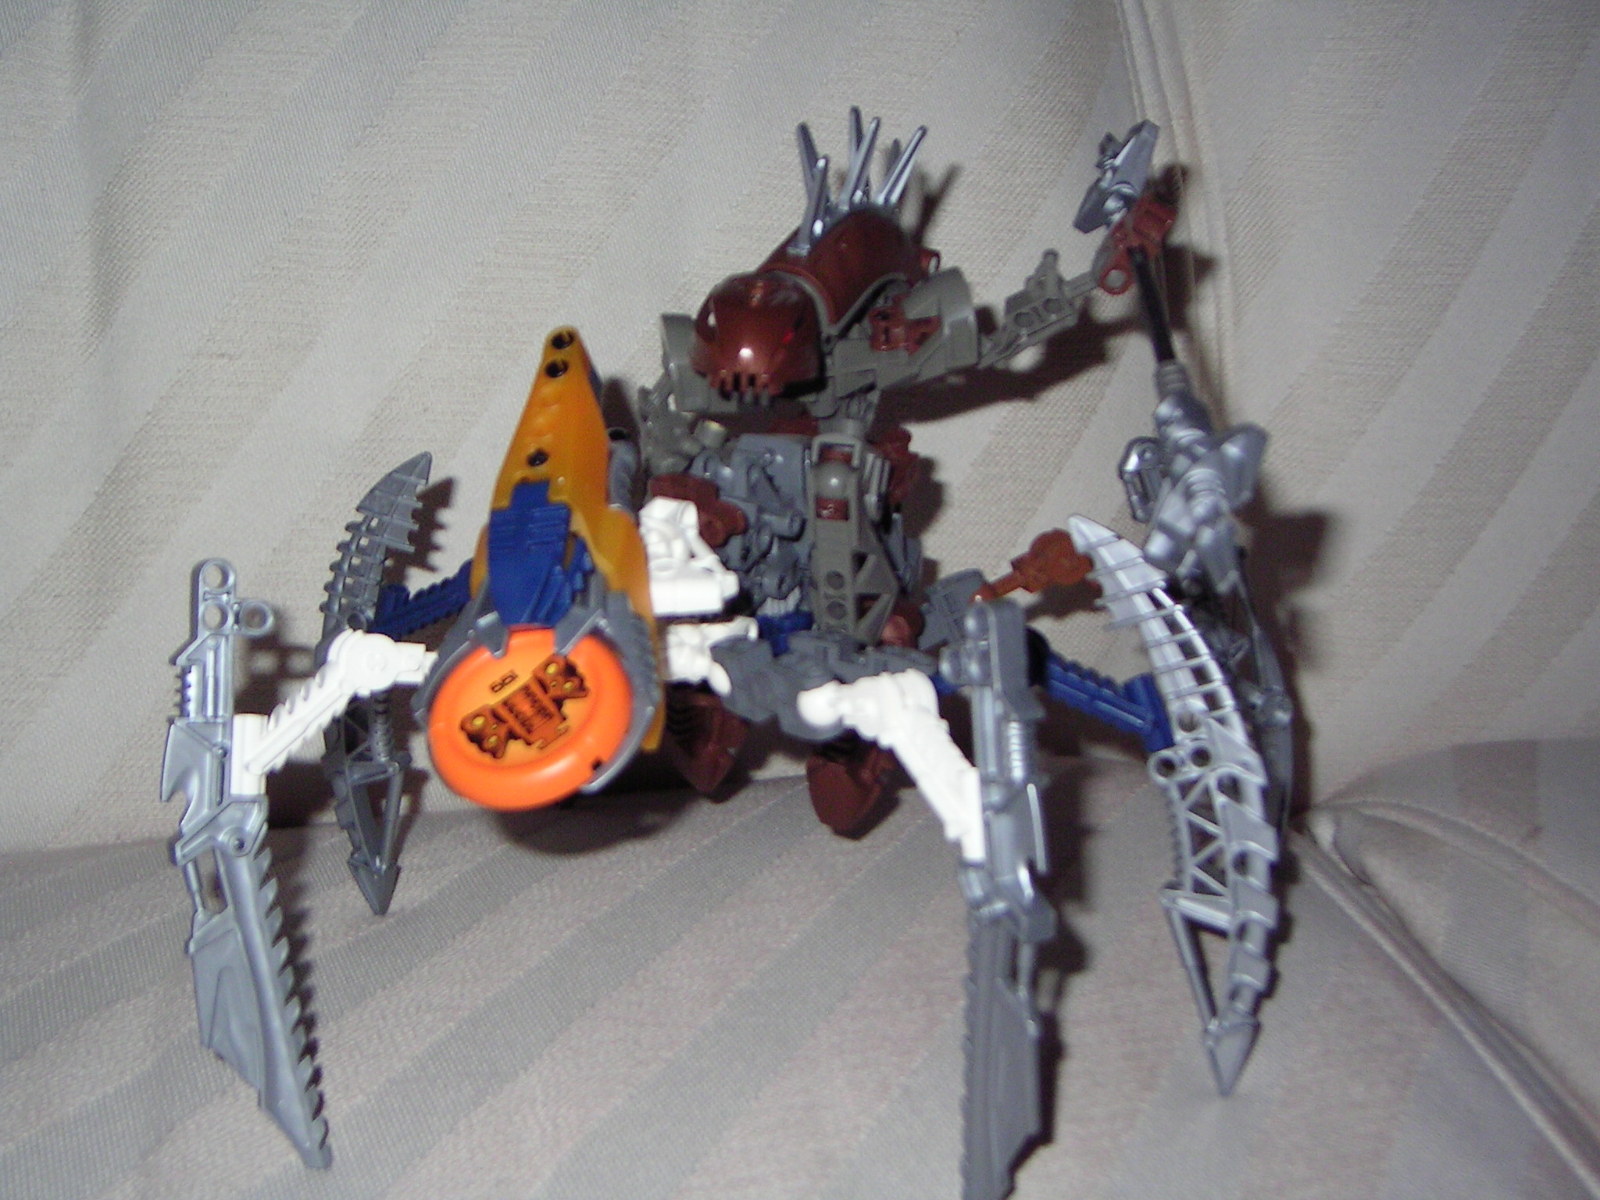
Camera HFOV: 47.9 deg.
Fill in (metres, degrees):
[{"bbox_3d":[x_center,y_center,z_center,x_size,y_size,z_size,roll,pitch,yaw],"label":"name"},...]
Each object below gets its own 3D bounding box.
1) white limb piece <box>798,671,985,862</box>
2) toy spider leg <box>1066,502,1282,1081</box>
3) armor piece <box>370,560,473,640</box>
[{"bbox_3d":[0.021,0.028,0.362,0.017,0.028,0.071,35,-2,-32],"label":"white limb piece"},{"bbox_3d":[0.081,0.041,0.373,0.026,0.124,0.012,-11,9,14],"label":"toy spider leg"},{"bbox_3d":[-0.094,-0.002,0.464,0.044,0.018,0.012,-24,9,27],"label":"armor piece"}]

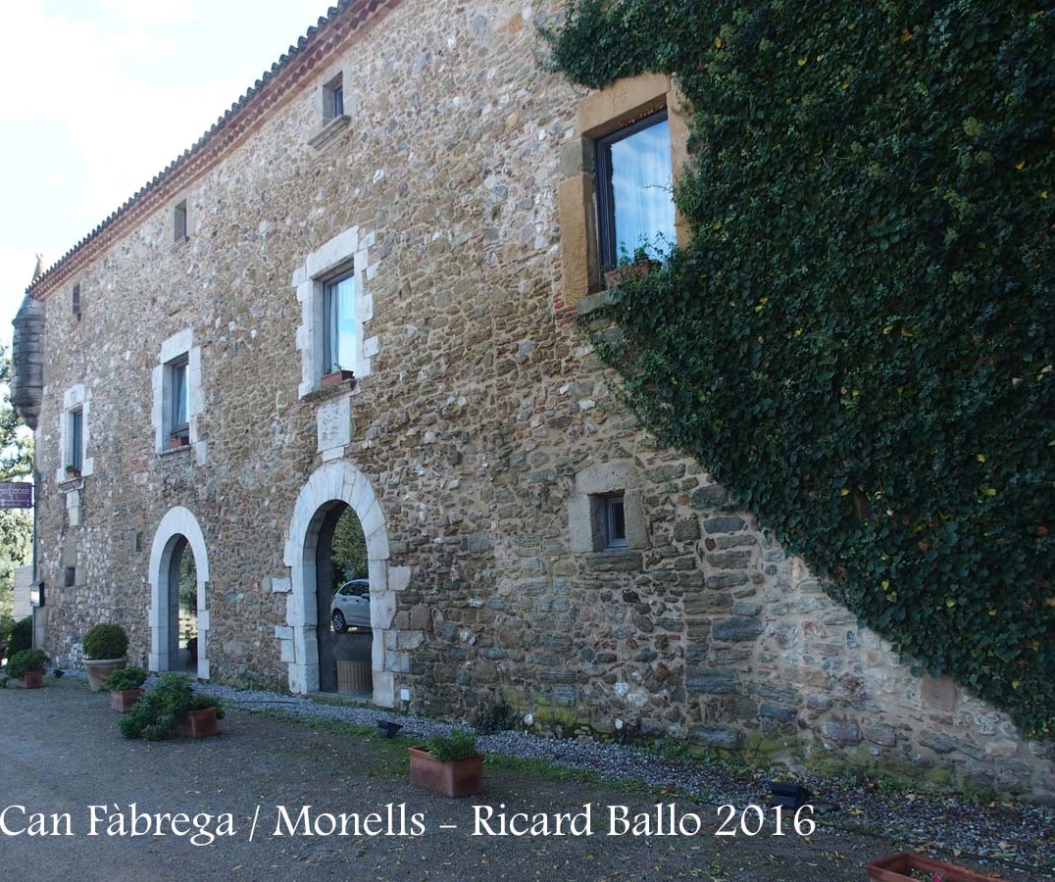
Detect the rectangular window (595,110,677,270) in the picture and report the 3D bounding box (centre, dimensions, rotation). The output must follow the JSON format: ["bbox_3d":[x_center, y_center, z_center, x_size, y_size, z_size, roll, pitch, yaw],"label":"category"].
[{"bbox_3d":[1.066,-2.326,9.142,0.150,1.580,1.050,4,-10,-42],"label":"rectangular window"}]

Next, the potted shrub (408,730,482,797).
[{"bbox_3d":[-0.643,2.411,7.211,0.280,0.425,0.650,2,-9,-34],"label":"potted shrub"}]

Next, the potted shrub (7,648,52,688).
[{"bbox_3d":[-8.208,3.729,15.694,0.550,0.640,0.720,4,-10,-42],"label":"potted shrub"}]

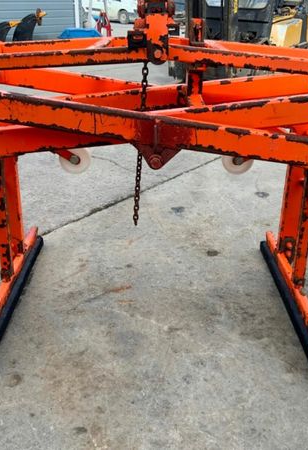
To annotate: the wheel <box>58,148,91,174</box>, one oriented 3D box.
[{"bbox_3d":[-0.376,-0.319,2.400,0.150,0.150,0.050,0,25,0],"label":"wheel"}]

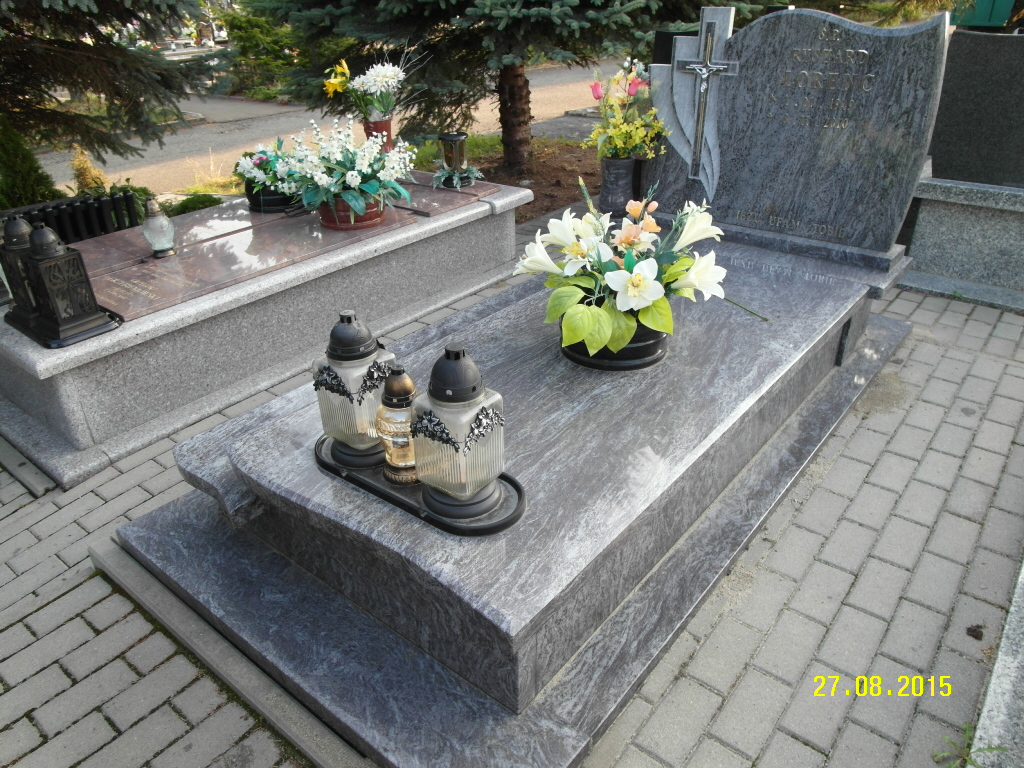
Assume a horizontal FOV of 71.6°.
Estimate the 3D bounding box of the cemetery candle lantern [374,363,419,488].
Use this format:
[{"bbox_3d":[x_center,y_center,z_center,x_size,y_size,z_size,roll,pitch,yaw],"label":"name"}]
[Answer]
[{"bbox_3d":[-0.265,0.089,1.643,0.100,0.291,0.100,-2,29,1],"label":"cemetery candle lantern"}]

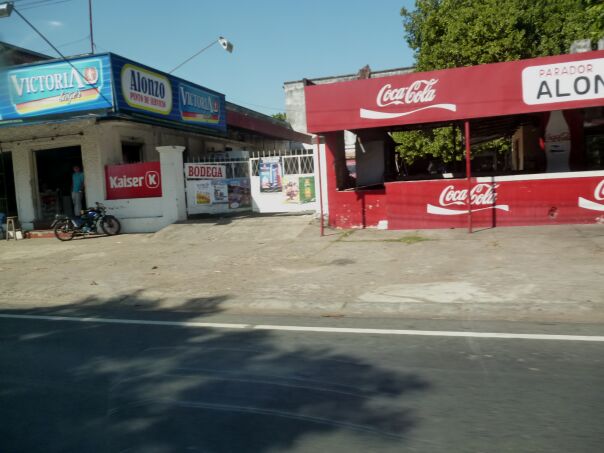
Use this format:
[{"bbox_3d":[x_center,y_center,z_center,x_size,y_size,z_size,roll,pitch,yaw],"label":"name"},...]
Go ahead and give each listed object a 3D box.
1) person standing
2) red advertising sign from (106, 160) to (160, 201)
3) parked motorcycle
[{"bbox_3d":[-7.030,-1.083,15.300,0.460,1.680,0.320,-3,4,-2],"label":"person standing"},{"bbox_3d":[-5.063,-1.390,14.700,1.900,1.030,0.060,-2,4,14],"label":"red advertising sign"},{"bbox_3d":[-6.219,-0.167,14.100,1.880,1.020,0.720,-5,5,-31],"label":"parked motorcycle"}]

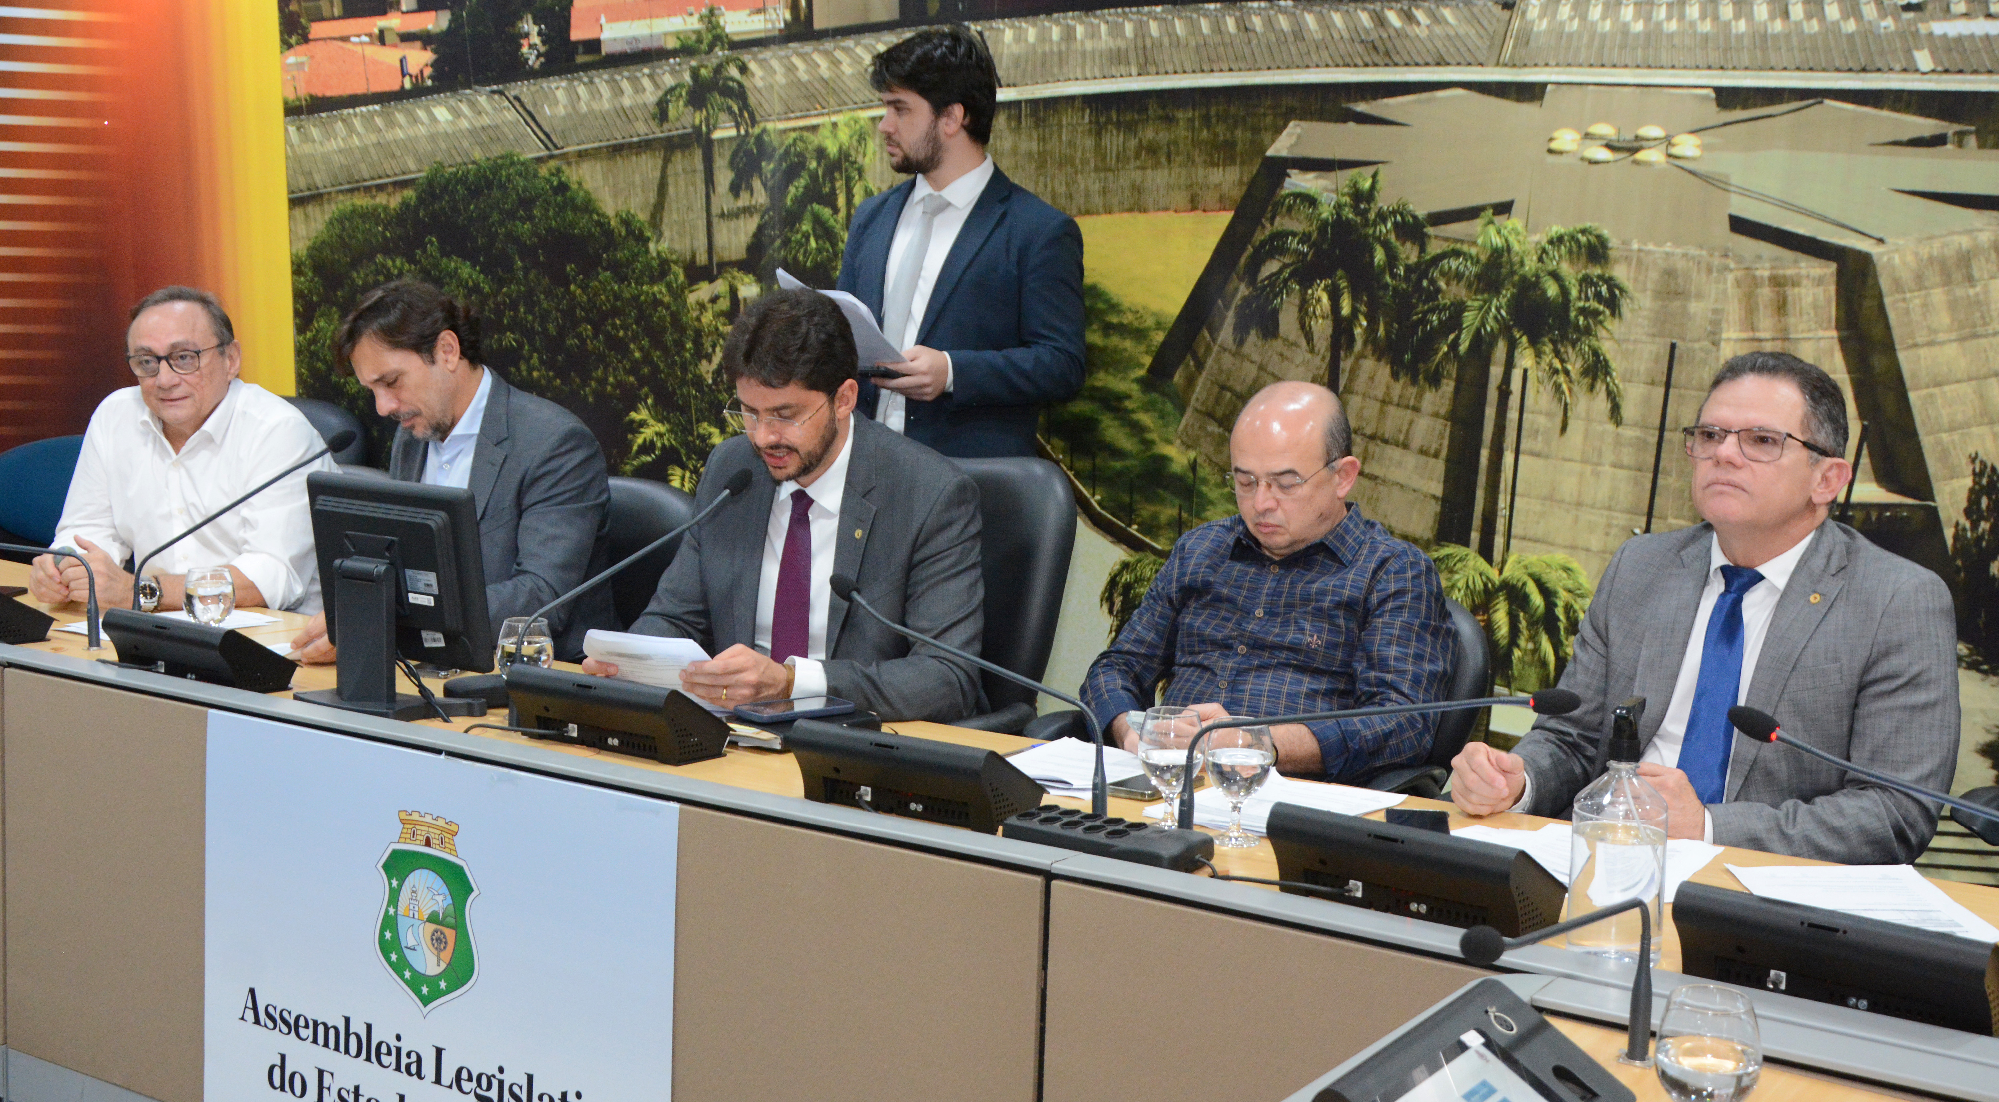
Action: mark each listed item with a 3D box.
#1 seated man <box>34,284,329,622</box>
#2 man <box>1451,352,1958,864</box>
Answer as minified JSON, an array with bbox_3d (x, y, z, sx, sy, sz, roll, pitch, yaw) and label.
[{"bbox_3d":[-1.522,0.226,3.723,0.560,1.300,0.800,4,11,23],"label":"seated man"},{"bbox_3d":[0.855,0.431,2.595,0.600,1.300,0.820,9,13,40],"label":"man"}]

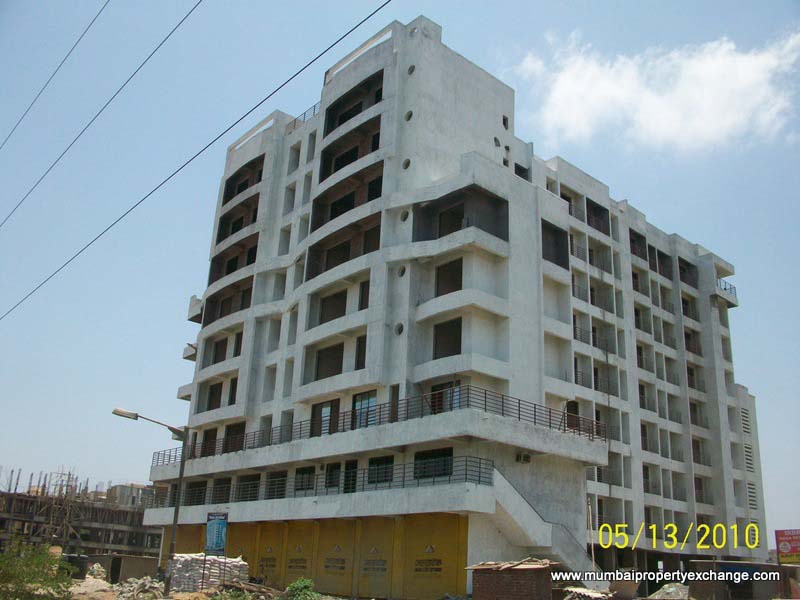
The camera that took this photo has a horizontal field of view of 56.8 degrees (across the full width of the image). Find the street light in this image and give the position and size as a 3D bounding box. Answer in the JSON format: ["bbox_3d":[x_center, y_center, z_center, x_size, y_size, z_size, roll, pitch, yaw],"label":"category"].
[{"bbox_3d":[-9.671,7.486,27.561,3.105,6.511,0.500,20,-27,-37],"label":"street light"}]

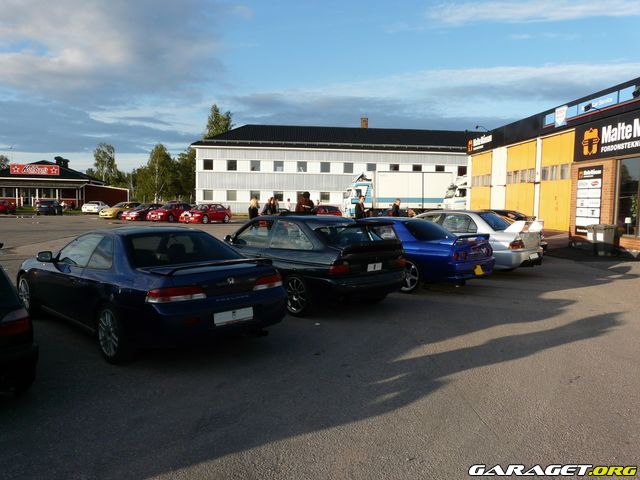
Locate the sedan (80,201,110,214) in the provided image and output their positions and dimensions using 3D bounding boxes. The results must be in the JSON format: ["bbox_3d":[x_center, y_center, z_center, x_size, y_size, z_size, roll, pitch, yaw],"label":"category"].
[{"bbox_3d":[-22.095,-3.256,51.206,1.730,1.320,4.500,0,4,-11],"label":"sedan"}]

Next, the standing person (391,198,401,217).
[{"bbox_3d":[2.892,-0.678,20.003,0.360,1.800,0.500,-1,5,-20],"label":"standing person"}]

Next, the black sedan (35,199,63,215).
[{"bbox_3d":[-25.800,-3.090,49.600,1.750,1.420,4.450,0,4,-13],"label":"black sedan"}]

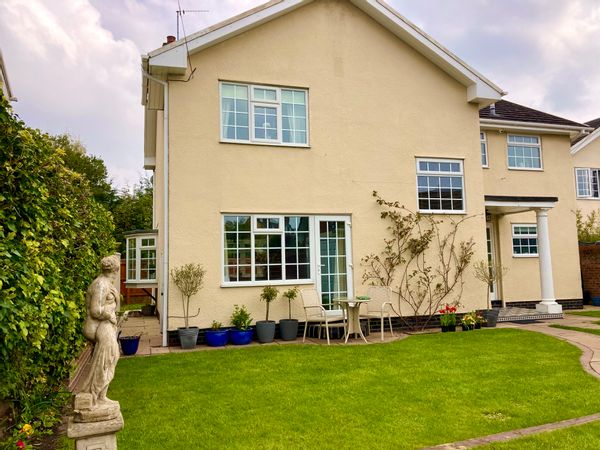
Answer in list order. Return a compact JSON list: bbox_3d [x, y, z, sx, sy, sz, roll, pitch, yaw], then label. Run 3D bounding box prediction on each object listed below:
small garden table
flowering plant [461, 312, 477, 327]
[{"bbox_3d":[0.936,1.698,8.631,0.680,0.725,0.680,-1,-5,0],"label":"small garden table"},{"bbox_3d":[3.487,1.960,10.065,0.313,0.285,0.276,0,-6,-18],"label":"flowering plant"}]

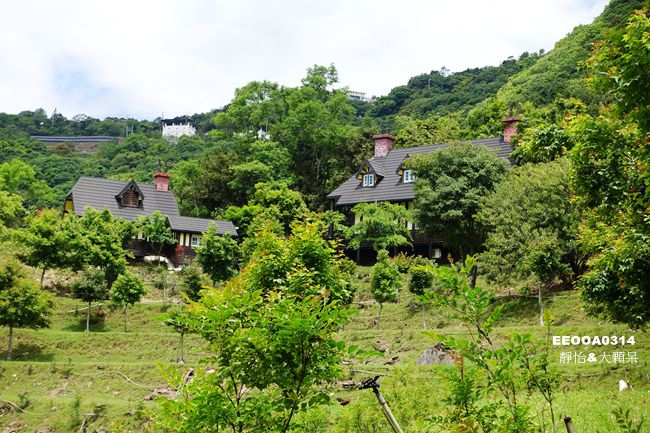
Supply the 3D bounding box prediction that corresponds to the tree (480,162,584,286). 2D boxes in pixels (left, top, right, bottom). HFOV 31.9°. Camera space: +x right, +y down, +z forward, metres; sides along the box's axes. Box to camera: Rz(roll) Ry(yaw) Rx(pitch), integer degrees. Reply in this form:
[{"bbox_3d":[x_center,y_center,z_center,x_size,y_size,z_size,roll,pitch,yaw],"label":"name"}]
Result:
[{"bbox_3d":[10.974,0.322,61.020,5.690,6.870,5.400,0,-7,0],"label":"tree"}]

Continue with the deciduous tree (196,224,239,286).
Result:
[{"bbox_3d":[-6.490,2.355,68.654,2.540,3.740,2.410,0,-7,0],"label":"deciduous tree"}]

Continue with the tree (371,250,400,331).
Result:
[{"bbox_3d":[2.651,3.199,49.827,1.310,3.420,1.250,0,-7,0],"label":"tree"}]

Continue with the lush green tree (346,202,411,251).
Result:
[{"bbox_3d":[3.337,0.873,70.916,3.990,3.490,3.790,0,-7,0],"label":"lush green tree"}]

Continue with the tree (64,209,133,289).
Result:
[{"bbox_3d":[-12.498,1.766,62.743,3.750,4.410,3.560,0,-7,0],"label":"tree"}]

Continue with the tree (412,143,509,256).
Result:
[{"bbox_3d":[8.164,-0.964,68.509,5.780,6.990,5.490,0,-7,0],"label":"tree"}]

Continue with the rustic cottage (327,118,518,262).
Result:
[{"bbox_3d":[7.109,-1.419,78.667,11.500,8.800,8.000,-5,-9,35],"label":"rustic cottage"}]

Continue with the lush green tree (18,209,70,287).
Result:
[{"bbox_3d":[-15.374,1.693,62.103,2.730,4.260,2.590,0,-7,0],"label":"lush green tree"}]

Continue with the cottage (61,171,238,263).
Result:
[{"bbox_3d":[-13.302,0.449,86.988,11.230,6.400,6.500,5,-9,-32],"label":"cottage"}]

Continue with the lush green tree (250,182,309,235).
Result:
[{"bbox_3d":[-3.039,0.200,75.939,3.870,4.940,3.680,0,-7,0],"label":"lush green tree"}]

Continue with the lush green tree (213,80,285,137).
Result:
[{"bbox_3d":[-7.693,-9.403,114.356,7.240,8.550,6.880,0,-7,0],"label":"lush green tree"}]

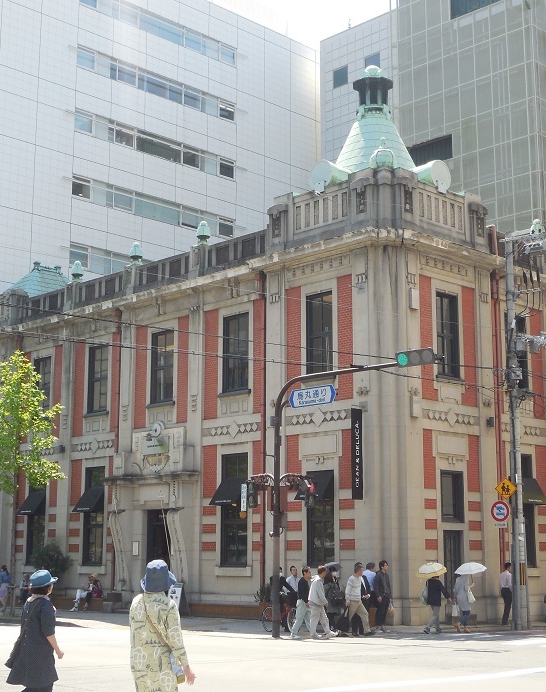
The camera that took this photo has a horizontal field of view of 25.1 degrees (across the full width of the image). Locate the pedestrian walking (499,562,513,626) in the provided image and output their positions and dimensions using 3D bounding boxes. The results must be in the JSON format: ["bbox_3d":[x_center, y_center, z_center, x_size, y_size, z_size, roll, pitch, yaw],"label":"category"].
[{"bbox_3d":[6.530,6.960,34.359,0.420,1.753,0.500,7,-13,-34],"label":"pedestrian walking"}]

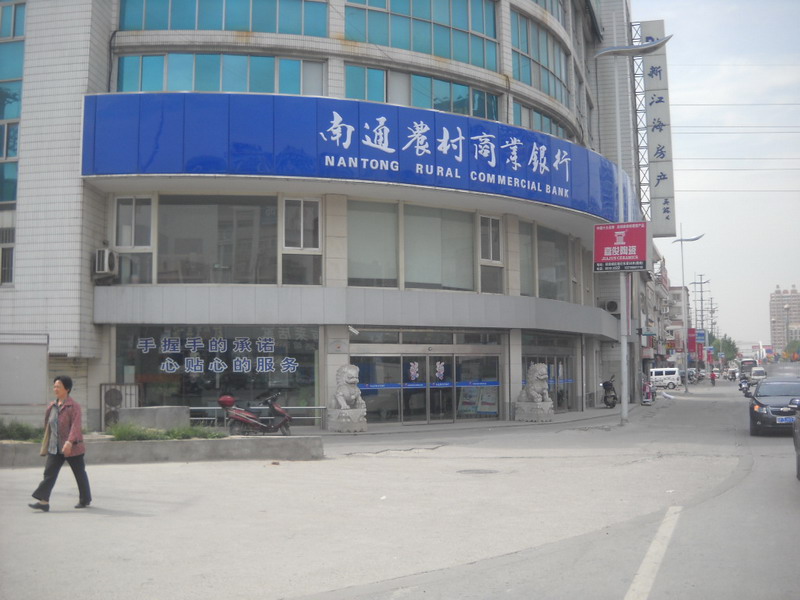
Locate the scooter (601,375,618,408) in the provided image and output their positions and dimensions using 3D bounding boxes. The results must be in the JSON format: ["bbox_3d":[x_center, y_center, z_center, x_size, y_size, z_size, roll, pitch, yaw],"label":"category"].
[{"bbox_3d":[7.773,3.384,35.200,0.620,1.190,1.780,-1,-4,10],"label":"scooter"}]

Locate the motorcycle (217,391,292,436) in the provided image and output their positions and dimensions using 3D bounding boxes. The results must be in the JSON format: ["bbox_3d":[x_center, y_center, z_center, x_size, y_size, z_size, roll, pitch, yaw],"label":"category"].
[{"bbox_3d":[-3.365,2.651,22.000,1.760,1.070,0.650,0,-4,-10],"label":"motorcycle"}]

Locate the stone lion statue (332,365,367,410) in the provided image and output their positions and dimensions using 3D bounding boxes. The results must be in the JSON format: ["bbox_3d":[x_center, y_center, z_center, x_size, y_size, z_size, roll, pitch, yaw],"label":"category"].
[{"bbox_3d":[-1.285,2.254,24.500,0.620,1.100,0.820,2,-5,-27],"label":"stone lion statue"}]

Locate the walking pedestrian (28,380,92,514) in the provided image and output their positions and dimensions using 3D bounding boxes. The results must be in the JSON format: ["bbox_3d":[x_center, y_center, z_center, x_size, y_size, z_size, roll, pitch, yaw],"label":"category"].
[{"bbox_3d":[-4.048,1.683,11.300,0.660,1.570,0.480,2,-5,-33],"label":"walking pedestrian"}]

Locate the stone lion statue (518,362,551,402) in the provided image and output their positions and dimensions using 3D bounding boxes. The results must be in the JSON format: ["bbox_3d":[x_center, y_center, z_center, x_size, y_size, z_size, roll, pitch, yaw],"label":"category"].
[{"bbox_3d":[3.929,2.397,27.600,0.620,1.130,0.820,3,-5,-37],"label":"stone lion statue"}]

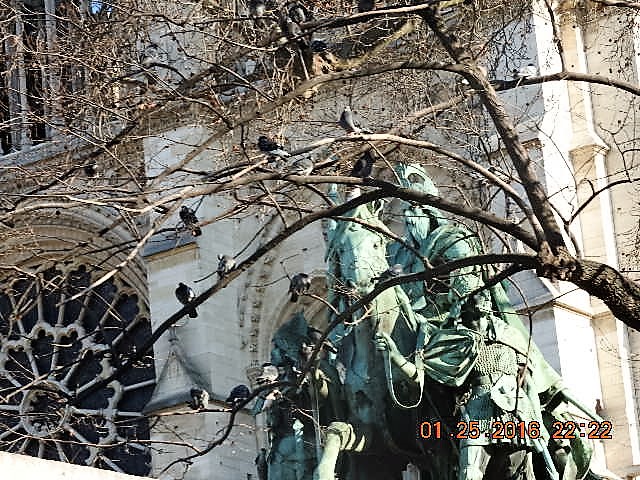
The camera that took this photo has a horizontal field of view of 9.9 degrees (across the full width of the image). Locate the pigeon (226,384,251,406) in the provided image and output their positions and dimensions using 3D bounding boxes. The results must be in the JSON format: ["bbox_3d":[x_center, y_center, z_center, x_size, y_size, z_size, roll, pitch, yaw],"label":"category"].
[{"bbox_3d":[-0.610,1.153,27.500,0.250,0.180,0.130,-8,-13,15],"label":"pigeon"}]

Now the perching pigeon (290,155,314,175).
[{"bbox_3d":[-0.138,-0.558,27.500,0.260,0.180,0.130,-9,-14,19],"label":"perching pigeon"}]

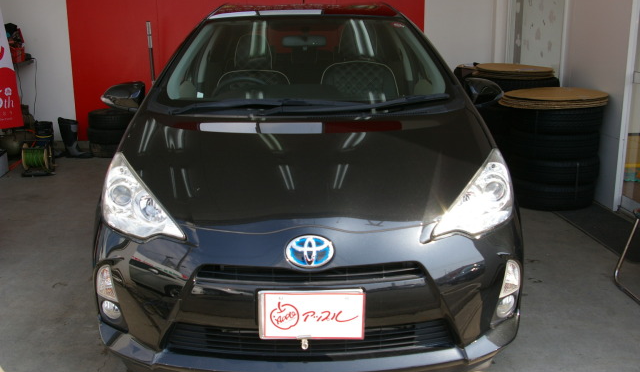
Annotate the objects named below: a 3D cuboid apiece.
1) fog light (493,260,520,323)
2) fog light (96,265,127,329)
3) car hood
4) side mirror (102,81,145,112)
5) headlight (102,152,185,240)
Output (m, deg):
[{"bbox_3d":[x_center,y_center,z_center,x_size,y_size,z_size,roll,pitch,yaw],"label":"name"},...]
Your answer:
[{"bbox_3d":[0.682,0.366,2.531,0.115,0.215,0.140,-3,14,-12],"label":"fog light"},{"bbox_3d":[-0.752,0.387,2.470,0.115,0.215,0.140,2,14,7],"label":"fog light"},{"bbox_3d":[-0.050,-0.095,2.644,1.450,0.310,0.900,-1,14,-2],"label":"car hood"},{"bbox_3d":[-0.943,-0.415,3.288,0.230,0.155,0.150,-1,14,-2],"label":"side mirror"},{"bbox_3d":[-0.643,0.027,2.512,0.370,0.250,0.480,0,14,2],"label":"headlight"}]

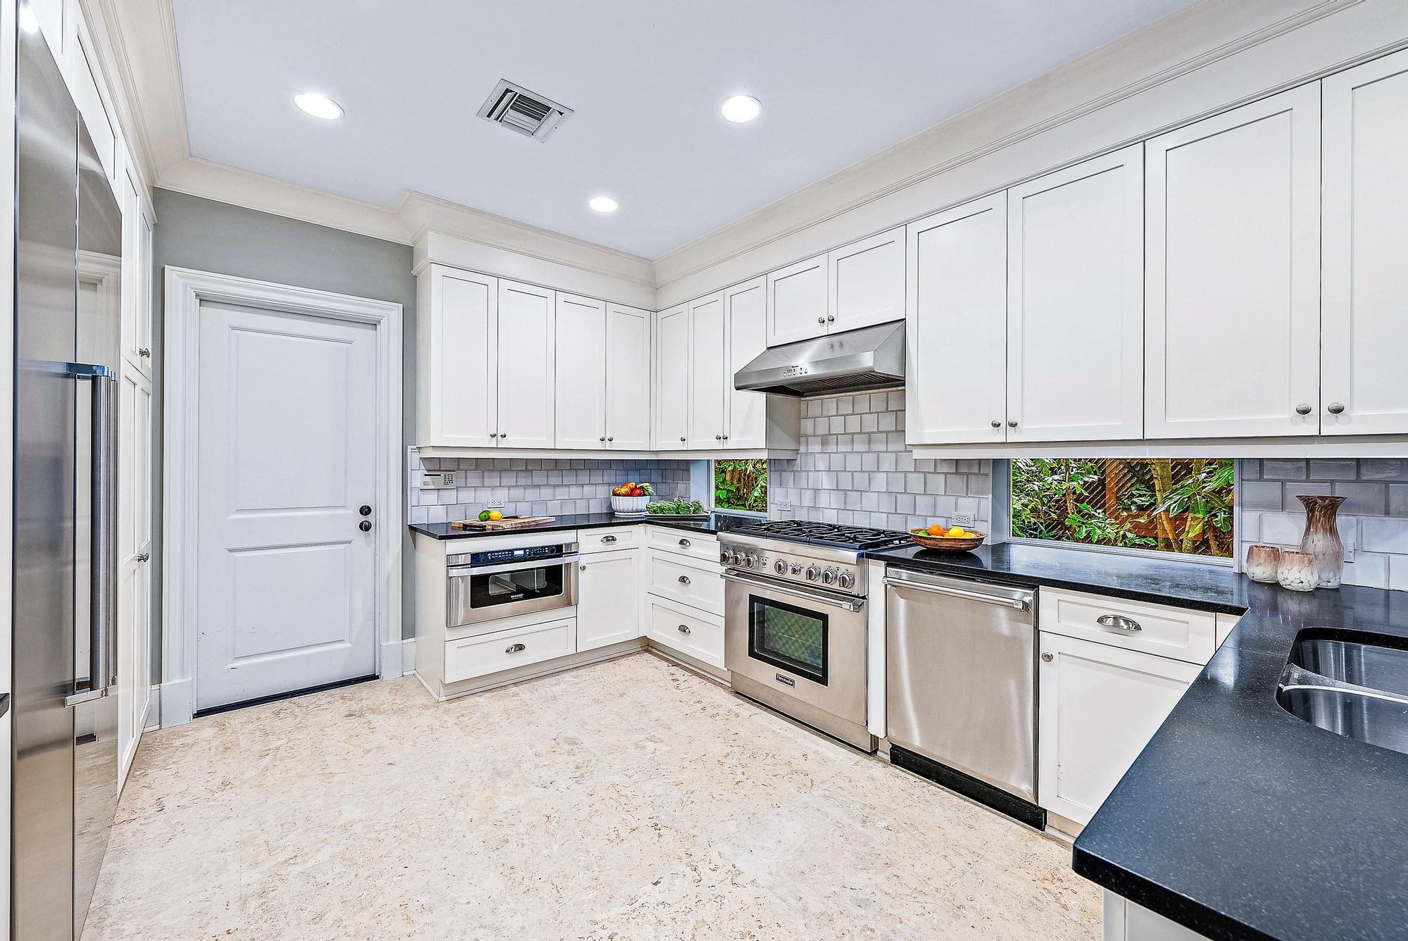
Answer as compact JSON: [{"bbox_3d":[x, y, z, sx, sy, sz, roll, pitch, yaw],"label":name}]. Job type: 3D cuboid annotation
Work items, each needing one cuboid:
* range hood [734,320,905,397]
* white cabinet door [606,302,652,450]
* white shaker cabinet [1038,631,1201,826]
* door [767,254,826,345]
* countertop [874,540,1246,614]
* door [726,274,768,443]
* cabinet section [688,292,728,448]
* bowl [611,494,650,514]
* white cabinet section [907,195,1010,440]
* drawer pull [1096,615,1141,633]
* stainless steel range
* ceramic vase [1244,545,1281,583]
[{"bbox_3d":[0.695,-0.596,3.001,0.580,0.279,0.903,0,1,-40],"label":"range hood"},{"bbox_3d":[-0.560,-0.675,4.057,0.381,1.057,0.022,0,1,-41],"label":"white cabinet door"},{"bbox_3d":[1.341,0.879,1.765,0.025,0.617,0.446,0,1,-40],"label":"white shaker cabinet"},{"bbox_3d":[0.541,-0.966,3.166,0.025,0.439,0.443,0,1,-40],"label":"door"},{"bbox_3d":[1.392,0.403,2.221,0.665,0.037,1.215,0,1,-41],"label":"countertop"},{"bbox_3d":[0.273,-0.675,3.526,0.030,1.069,0.379,0,1,-41],"label":"door"},{"bbox_3d":[0.022,-0.667,3.776,0.025,1.055,0.371,0,1,-40],"label":"cabinet section"},{"bbox_3d":[-0.580,0.265,4.319,0.300,0.150,0.300,0,0,0],"label":"bowl"},{"bbox_3d":[1.132,-0.647,2.476,0.025,1.055,0.450,0,1,-40],"label":"white cabinet section"},{"bbox_3d":[1.340,0.491,1.775,0.030,0.040,0.118,0,1,-41],"label":"drawer pull"},{"bbox_3d":[0.656,0.822,2.984,0.735,0.945,0.911,0,1,-41],"label":"stainless steel range"},{"bbox_3d":[1.942,0.328,1.905,0.086,0.121,0.086,0,1,-41],"label":"ceramic vase"}]

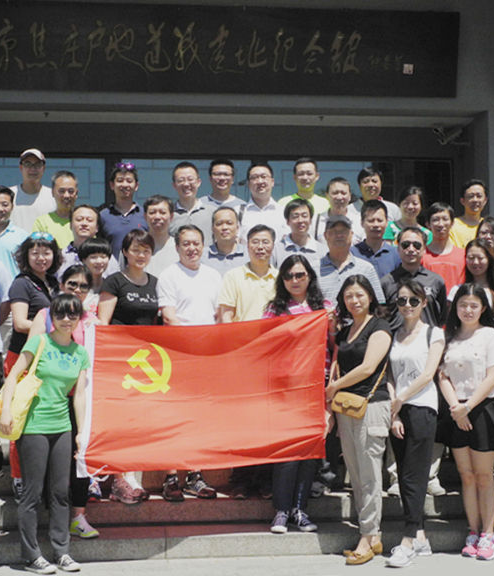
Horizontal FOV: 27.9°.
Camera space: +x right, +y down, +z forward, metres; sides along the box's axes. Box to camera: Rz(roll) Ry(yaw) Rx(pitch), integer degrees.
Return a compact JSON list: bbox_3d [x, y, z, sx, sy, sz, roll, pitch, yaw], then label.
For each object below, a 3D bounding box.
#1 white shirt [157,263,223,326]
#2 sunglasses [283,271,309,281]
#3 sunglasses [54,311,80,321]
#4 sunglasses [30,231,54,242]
[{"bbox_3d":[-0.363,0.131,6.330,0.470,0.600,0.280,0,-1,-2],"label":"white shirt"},{"bbox_3d":[0.293,-0.070,6.000,0.150,0.054,0.135,0,-1,1],"label":"sunglasses"},{"bbox_3d":[-1.019,0.158,5.620,0.143,0.052,0.135,0,-1,-9],"label":"sunglasses"},{"bbox_3d":[-1.303,-0.325,6.330,0.145,0.052,0.130,5,21,-9],"label":"sunglasses"}]

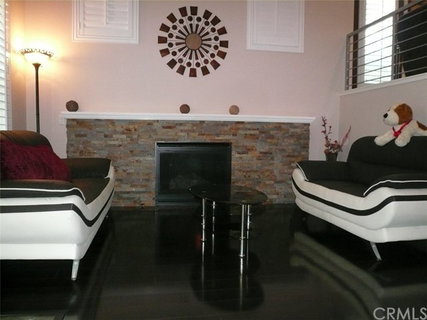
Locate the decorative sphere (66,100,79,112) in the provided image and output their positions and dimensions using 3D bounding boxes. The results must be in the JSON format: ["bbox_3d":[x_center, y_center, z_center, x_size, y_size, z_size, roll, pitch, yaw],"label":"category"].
[{"bbox_3d":[-1.725,-0.651,4.231,0.154,0.154,0.154,0,3,-8],"label":"decorative sphere"}]

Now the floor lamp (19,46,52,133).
[{"bbox_3d":[-2.018,-0.323,3.978,0.345,1.849,0.345,0,3,-8],"label":"floor lamp"}]

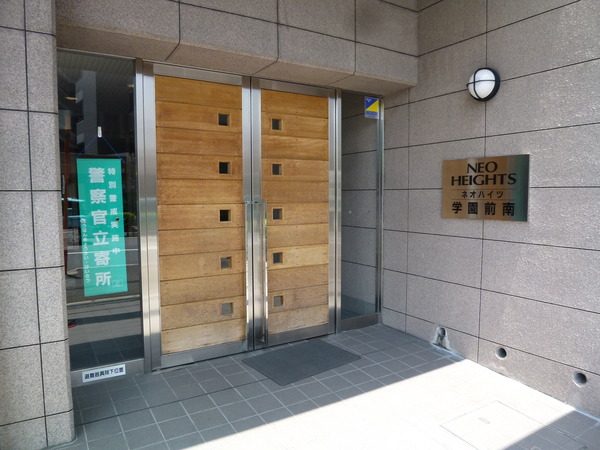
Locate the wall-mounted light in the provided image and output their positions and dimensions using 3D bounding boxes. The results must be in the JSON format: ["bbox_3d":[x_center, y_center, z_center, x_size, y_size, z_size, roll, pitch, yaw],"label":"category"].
[{"bbox_3d":[1.464,-1.140,3.366,0.130,0.255,0.255,-3,5,-34],"label":"wall-mounted light"}]

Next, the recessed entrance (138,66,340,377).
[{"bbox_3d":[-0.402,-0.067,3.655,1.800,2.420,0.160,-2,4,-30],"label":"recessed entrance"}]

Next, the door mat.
[{"bbox_3d":[0.026,1.154,3.584,0.870,0.015,0.580,-3,7,-38],"label":"door mat"}]

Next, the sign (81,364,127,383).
[{"bbox_3d":[-1.471,1.123,3.141,0.295,0.080,0.010,-2,4,-30],"label":"sign"}]

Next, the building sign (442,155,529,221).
[{"bbox_3d":[1.509,-0.299,3.455,0.025,0.505,0.770,-3,5,-34],"label":"building sign"}]

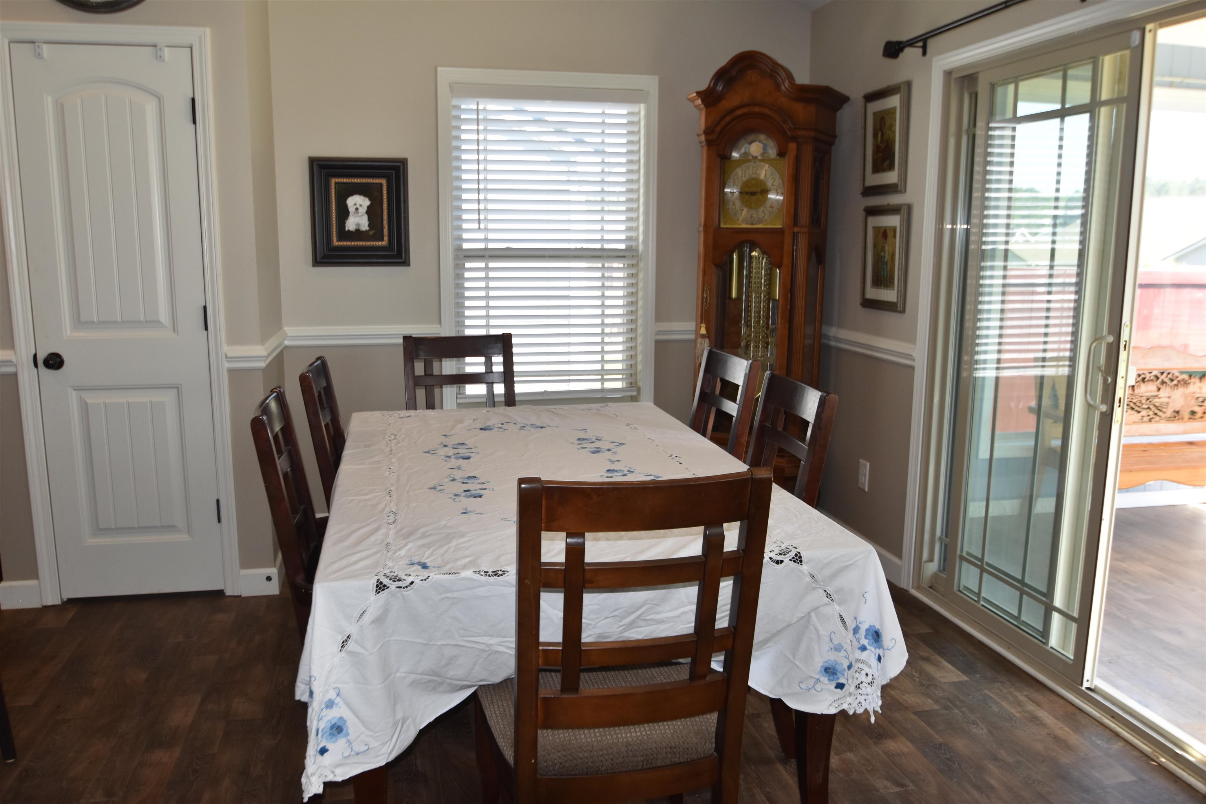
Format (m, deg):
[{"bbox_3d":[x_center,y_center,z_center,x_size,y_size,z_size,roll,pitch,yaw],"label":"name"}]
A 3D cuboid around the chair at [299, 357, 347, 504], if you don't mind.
[{"bbox_3d":[-0.683,0.362,3.172,0.550,0.990,0.465,-1,10,-10],"label":"chair"}]

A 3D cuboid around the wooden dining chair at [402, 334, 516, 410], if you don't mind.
[{"bbox_3d":[-0.520,0.258,3.789,0.465,0.990,0.550,-3,10,-18],"label":"wooden dining chair"}]

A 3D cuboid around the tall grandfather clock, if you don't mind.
[{"bbox_3d":[0.715,-0.386,4.151,0.610,2.150,0.370,4,10,23],"label":"tall grandfather clock"}]

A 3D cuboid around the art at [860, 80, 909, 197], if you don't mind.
[{"bbox_3d":[1.149,-1.063,3.828,0.025,0.420,0.330,-2,10,-13],"label":"art"}]

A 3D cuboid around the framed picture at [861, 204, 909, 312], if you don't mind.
[{"bbox_3d":[1.156,-0.591,3.863,0.025,0.415,0.330,-2,10,-13],"label":"framed picture"}]

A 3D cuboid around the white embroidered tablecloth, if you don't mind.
[{"bbox_3d":[-0.172,0.549,2.747,1.190,0.768,1.830,-2,10,-13],"label":"white embroidered tablecloth"}]

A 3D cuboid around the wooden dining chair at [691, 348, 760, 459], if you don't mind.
[{"bbox_3d":[0.208,0.326,3.414,0.550,0.990,0.465,-2,10,-14],"label":"wooden dining chair"}]

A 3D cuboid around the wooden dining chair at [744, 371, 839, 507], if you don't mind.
[{"bbox_3d":[0.310,0.441,2.740,0.550,0.990,0.465,-2,10,-11],"label":"wooden dining chair"}]

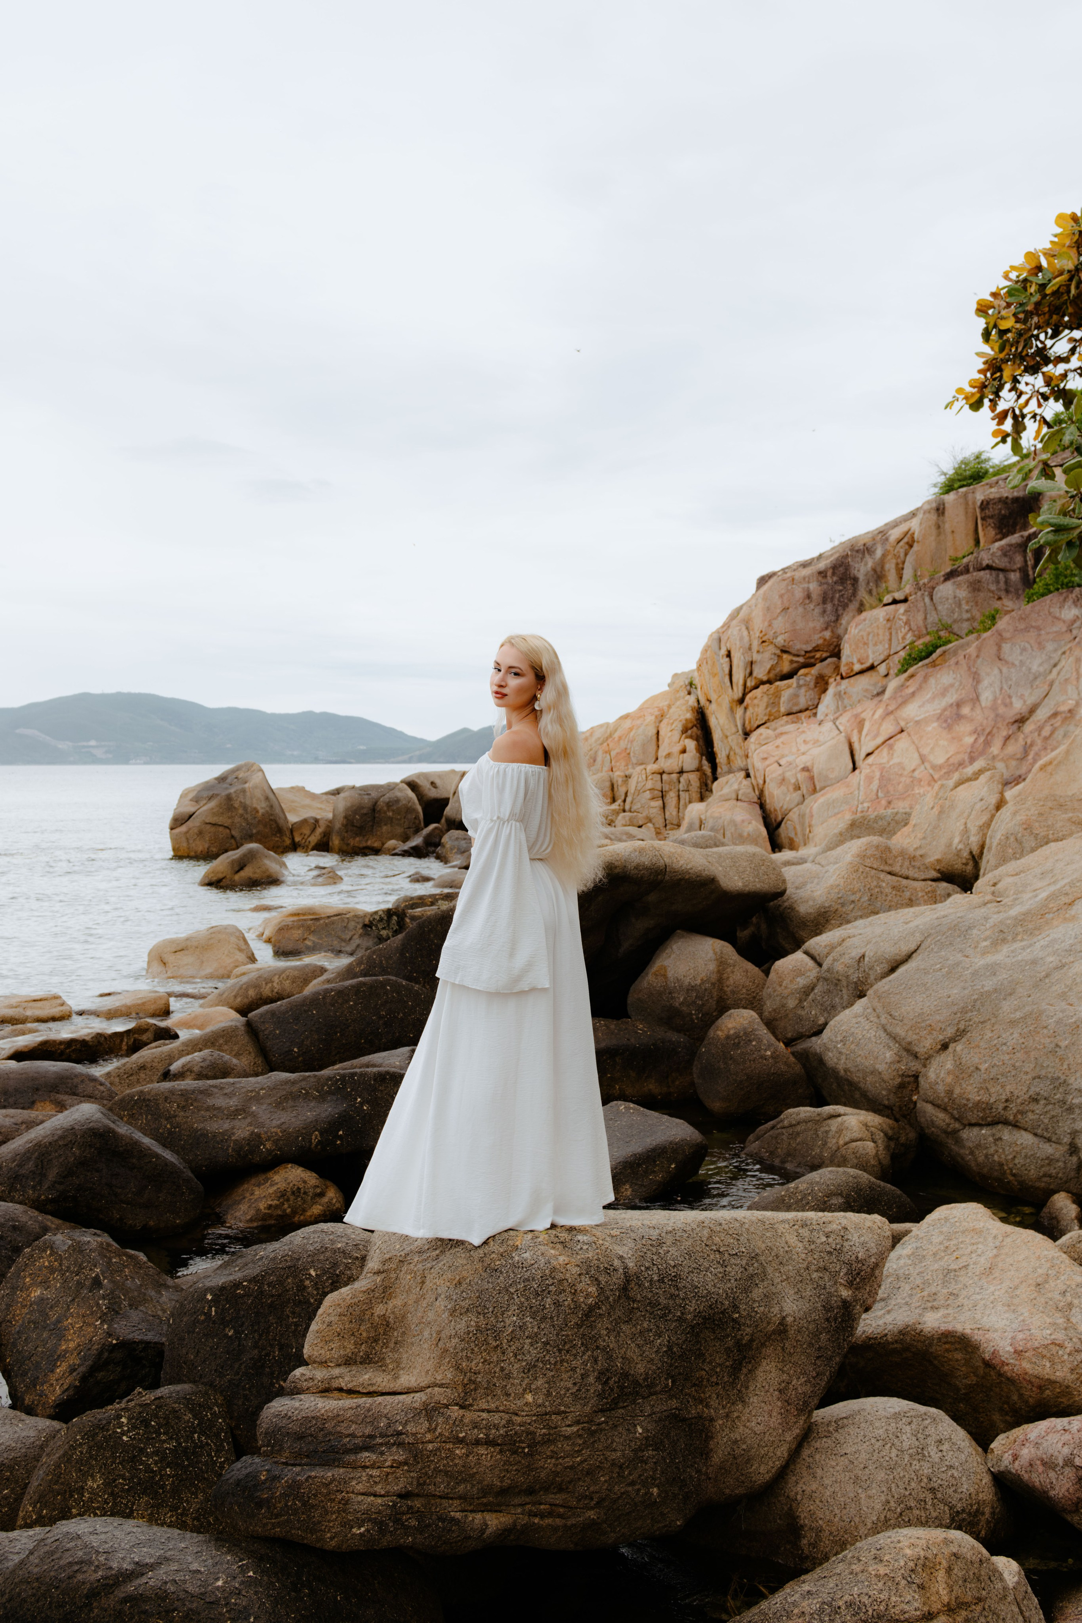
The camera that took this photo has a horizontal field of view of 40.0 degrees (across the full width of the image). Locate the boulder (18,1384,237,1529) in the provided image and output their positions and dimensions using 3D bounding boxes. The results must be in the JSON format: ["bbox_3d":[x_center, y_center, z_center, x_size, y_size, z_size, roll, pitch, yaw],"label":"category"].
[{"bbox_3d":[-1.167,1.887,4.200,0.660,0.500,0.660,0,2,-16],"label":"boulder"}]

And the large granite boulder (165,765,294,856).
[{"bbox_3d":[-7.275,-0.021,34.900,2.850,2.309,2.400,0,2,0],"label":"large granite boulder"}]

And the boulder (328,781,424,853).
[{"bbox_3d":[-4.078,0.166,36.800,2.350,1.813,2.100,0,2,0],"label":"boulder"}]

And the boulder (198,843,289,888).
[{"bbox_3d":[-5.346,0.959,26.800,1.620,0.809,1.350,0,2,0],"label":"boulder"}]

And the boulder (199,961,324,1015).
[{"bbox_3d":[-2.539,1.592,13.600,1.200,0.408,0.850,0,2,0],"label":"boulder"}]

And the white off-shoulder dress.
[{"bbox_3d":[-0.182,0.523,4.360,0.760,1.390,0.580,0,2,10],"label":"white off-shoulder dress"}]

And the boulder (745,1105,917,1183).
[{"bbox_3d":[1.620,1.811,8.300,0.970,0.390,0.750,0,2,0],"label":"boulder"}]

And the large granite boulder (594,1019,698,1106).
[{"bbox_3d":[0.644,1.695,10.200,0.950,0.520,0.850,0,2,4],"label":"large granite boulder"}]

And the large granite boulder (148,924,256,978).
[{"bbox_3d":[-3.656,1.540,16.000,1.180,0.600,0.950,0,2,-13],"label":"large granite boulder"}]

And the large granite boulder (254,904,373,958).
[{"bbox_3d":[-2.732,1.473,18.100,1.450,0.560,1.250,0,2,-9],"label":"large granite boulder"}]

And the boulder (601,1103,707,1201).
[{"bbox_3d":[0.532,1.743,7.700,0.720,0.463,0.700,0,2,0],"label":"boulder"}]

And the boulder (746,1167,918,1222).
[{"bbox_3d":[1.406,1.921,7.200,0.860,0.420,0.680,0,2,11],"label":"boulder"}]

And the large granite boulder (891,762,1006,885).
[{"bbox_3d":[4.256,0.180,15.500,1.200,1.290,1.100,1,2,15],"label":"large granite boulder"}]

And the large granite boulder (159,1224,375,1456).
[{"bbox_3d":[-0.886,1.733,4.950,0.740,0.720,0.850,0,2,-10],"label":"large granite boulder"}]

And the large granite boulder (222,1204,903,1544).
[{"bbox_3d":[0.030,1.630,4.420,1.980,0.900,1.150,0,2,0],"label":"large granite boulder"}]

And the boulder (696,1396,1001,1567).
[{"bbox_3d":[0.936,1.969,4.500,0.900,0.437,0.720,0,2,0],"label":"boulder"}]

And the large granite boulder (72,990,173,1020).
[{"bbox_3d":[-3.773,1.766,13.450,0.900,0.230,0.720,0,2,-16],"label":"large granite boulder"}]

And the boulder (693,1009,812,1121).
[{"bbox_3d":[1.374,1.643,9.650,0.770,0.700,0.750,0,2,8],"label":"boulder"}]

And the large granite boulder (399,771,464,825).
[{"bbox_3d":[-2.963,-0.305,39.500,1.950,1.582,1.800,0,2,0],"label":"large granite boulder"}]

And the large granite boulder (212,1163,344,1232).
[{"bbox_3d":[-1.330,1.931,7.500,0.680,0.340,0.600,0,2,-10],"label":"large granite boulder"}]

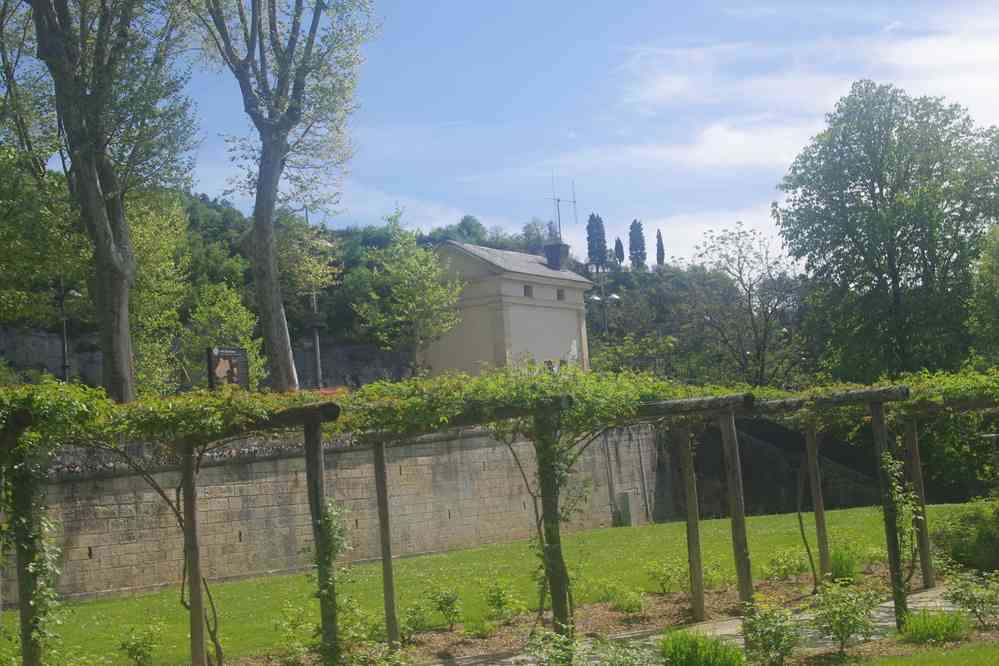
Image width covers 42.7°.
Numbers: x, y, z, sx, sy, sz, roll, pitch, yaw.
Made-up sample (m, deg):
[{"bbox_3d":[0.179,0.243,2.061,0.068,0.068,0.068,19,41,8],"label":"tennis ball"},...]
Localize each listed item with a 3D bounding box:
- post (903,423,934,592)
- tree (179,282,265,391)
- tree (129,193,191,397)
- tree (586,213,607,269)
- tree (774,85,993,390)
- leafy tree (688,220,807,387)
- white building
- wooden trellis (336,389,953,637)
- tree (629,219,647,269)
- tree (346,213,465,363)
[{"bbox_3d":[5.309,2.100,16.120,0.150,2.200,0.150,0,-8,-31],"label":"post"},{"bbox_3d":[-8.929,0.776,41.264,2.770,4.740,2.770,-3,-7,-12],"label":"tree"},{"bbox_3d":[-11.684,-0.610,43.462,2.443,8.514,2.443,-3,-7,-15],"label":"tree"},{"bbox_3d":[14.816,-13.450,192.702,3.209,9.622,3.209,-5,-7,5],"label":"tree"},{"bbox_3d":[13.761,-2.950,45.523,7.325,12.414,7.325,-6,-7,17],"label":"tree"},{"bbox_3d":[9.243,-0.935,47.343,4.330,6.558,4.330,-6,-7,11],"label":"leafy tree"},{"bbox_3d":[0.205,0.086,51.271,4.700,7.220,5.700,-9,-8,37],"label":"white building"},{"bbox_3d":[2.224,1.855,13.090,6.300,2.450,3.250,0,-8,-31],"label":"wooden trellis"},{"bbox_3d":[20.842,-13.063,192.605,2.626,8.544,2.626,-5,-7,6],"label":"tree"},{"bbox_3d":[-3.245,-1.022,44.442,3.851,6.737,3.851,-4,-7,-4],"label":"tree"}]

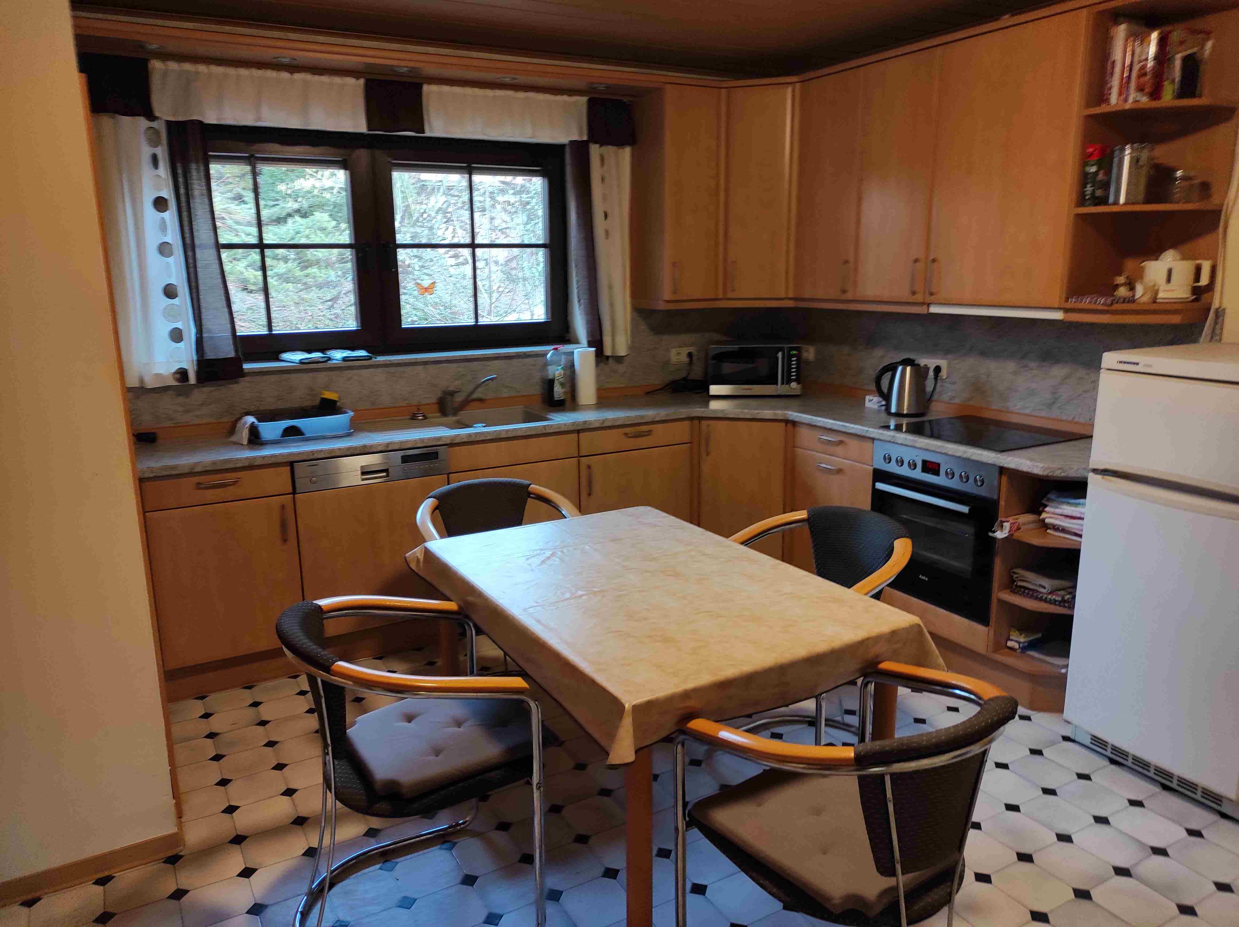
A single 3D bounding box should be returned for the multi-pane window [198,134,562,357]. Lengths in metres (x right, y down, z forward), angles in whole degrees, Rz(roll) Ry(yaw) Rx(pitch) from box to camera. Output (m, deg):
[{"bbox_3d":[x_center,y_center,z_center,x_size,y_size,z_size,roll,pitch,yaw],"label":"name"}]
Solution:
[{"bbox_3d":[-1.097,-1.001,4.107,1.870,1.000,0.090,-8,14,-29],"label":"multi-pane window"}]

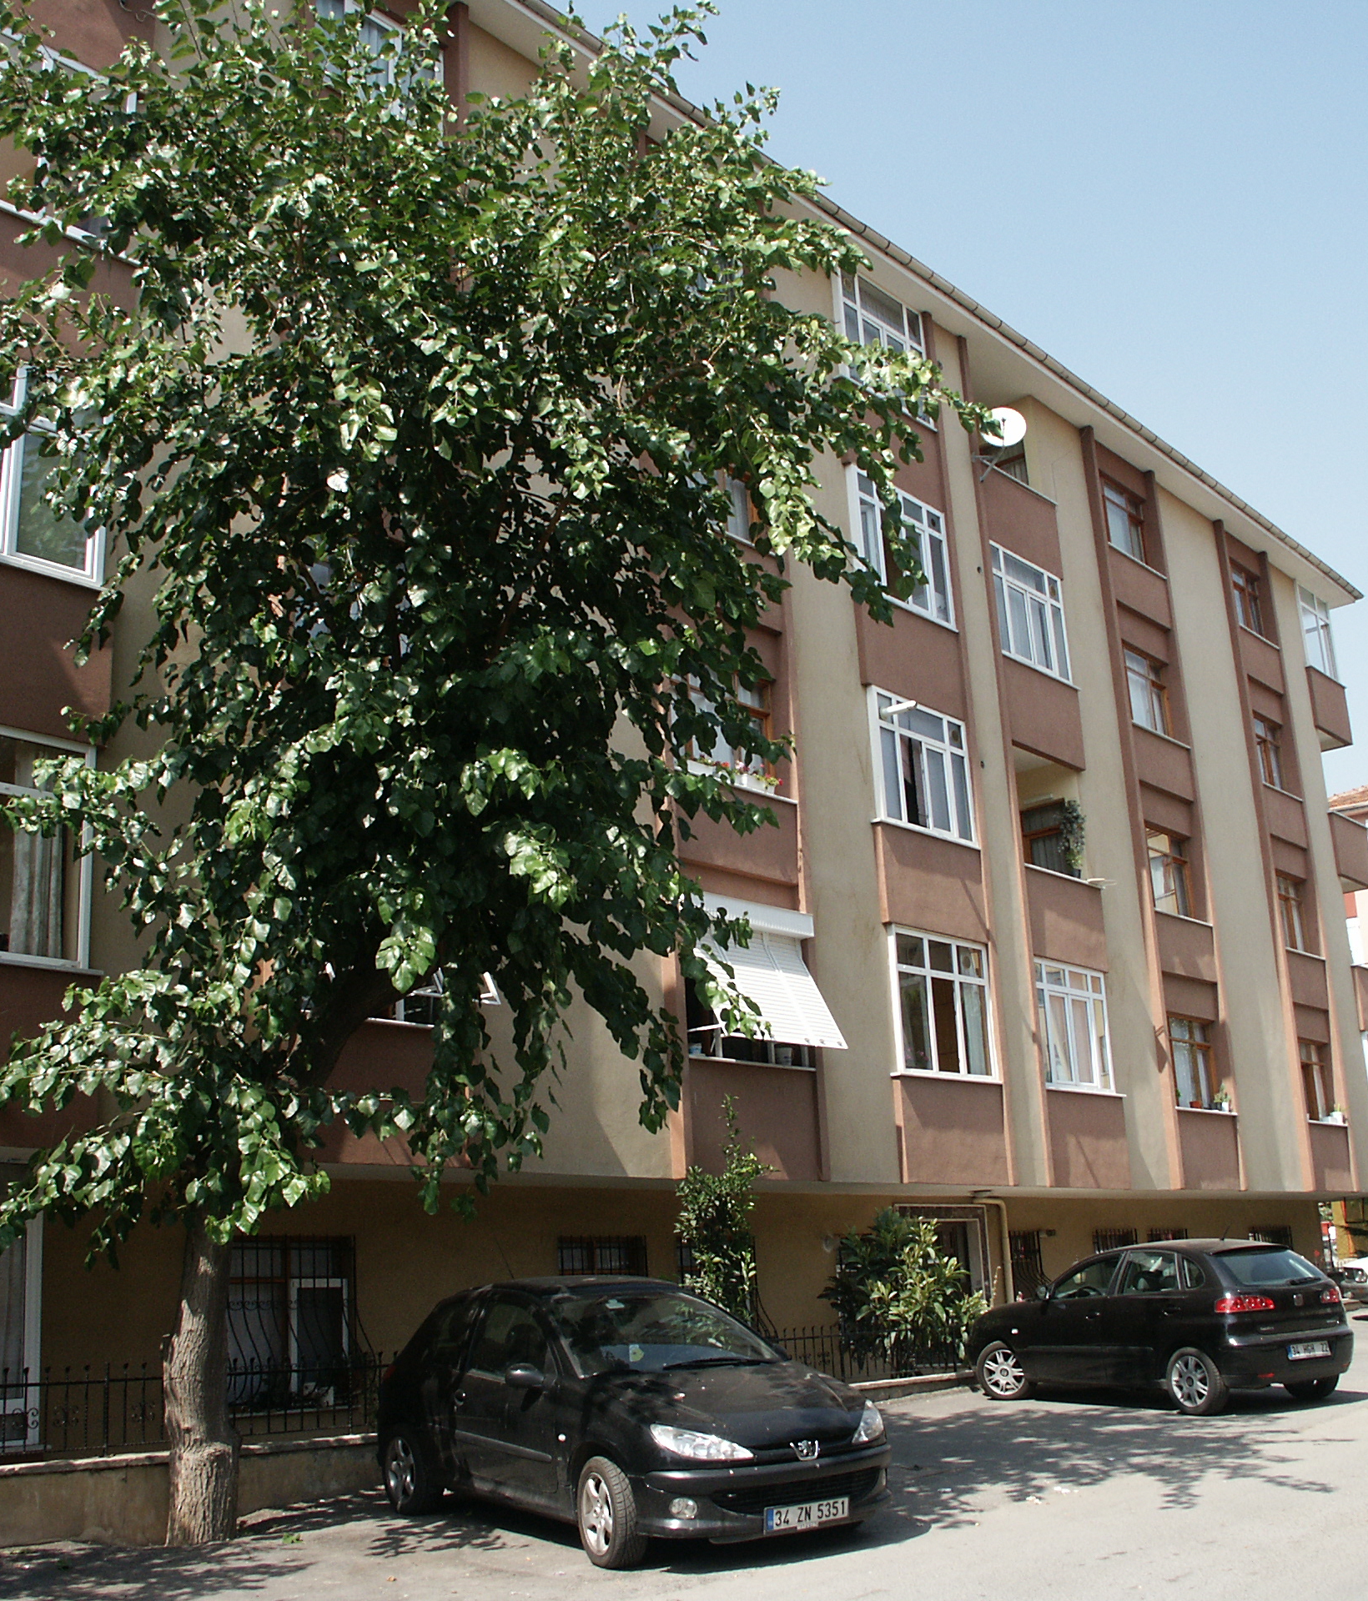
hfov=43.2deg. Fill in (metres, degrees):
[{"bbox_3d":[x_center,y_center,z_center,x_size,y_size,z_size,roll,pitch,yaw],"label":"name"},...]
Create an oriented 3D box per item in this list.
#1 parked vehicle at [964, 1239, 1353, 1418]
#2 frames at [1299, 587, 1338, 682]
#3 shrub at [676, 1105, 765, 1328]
[{"bbox_3d":[4.434,5.058,16.749,1.700,1.440,3.950,7,-18,-31],"label":"parked vehicle"},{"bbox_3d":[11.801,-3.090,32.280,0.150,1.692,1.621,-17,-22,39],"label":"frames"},{"bbox_3d":[0.348,4.151,16.022,0.850,2.790,0.850,-3,-17,0],"label":"shrub"}]

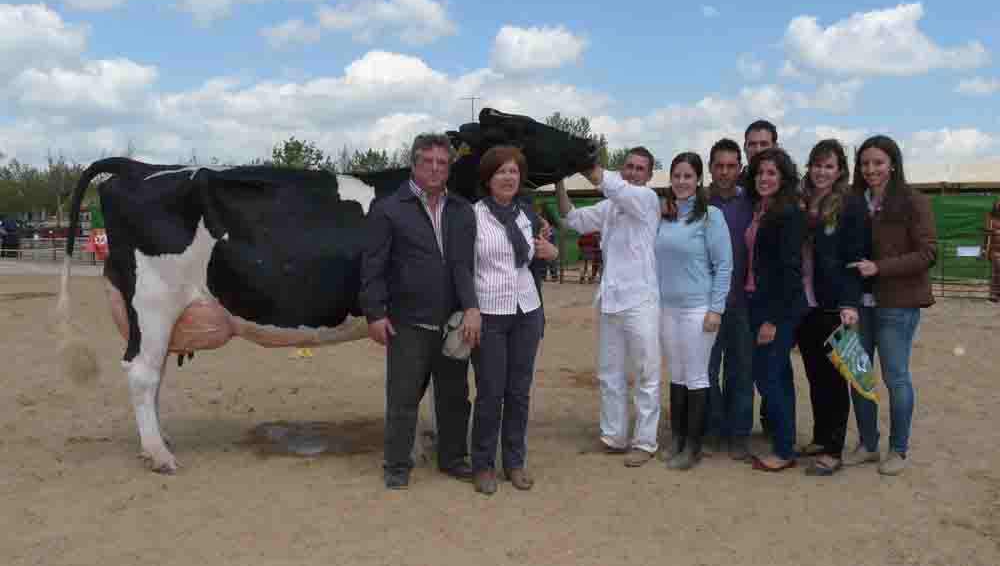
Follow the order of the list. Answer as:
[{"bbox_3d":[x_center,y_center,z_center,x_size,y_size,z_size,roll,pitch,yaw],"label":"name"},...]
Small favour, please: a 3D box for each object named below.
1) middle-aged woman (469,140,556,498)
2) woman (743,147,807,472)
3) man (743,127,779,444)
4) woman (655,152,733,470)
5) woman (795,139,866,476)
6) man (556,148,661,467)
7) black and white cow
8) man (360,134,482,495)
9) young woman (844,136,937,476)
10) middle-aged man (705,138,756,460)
[{"bbox_3d":[0.065,0.164,3.902,0.460,1.639,0.380,0,4,-7],"label":"middle-aged woman"},{"bbox_3d":[1.431,0.131,4.216,0.440,1.660,0.380,3,5,37],"label":"woman"},{"bbox_3d":[1.470,0.008,4.600,0.500,1.853,0.360,1,4,16],"label":"man"},{"bbox_3d":[1.017,0.140,4.272,0.460,1.634,0.360,1,4,19],"label":"woman"},{"bbox_3d":[1.705,0.116,4.197,0.460,1.694,0.400,2,5,30],"label":"woman"},{"bbox_3d":[0.596,0.116,4.364,0.520,1.669,0.500,2,4,24],"label":"man"},{"bbox_3d":[-0.920,-0.016,4.460,2.880,1.920,0.720,0,4,-6],"label":"black and white cow"},{"bbox_3d":[-0.389,0.128,3.962,0.600,1.703,0.420,0,4,-7],"label":"man"},{"bbox_3d":[2.026,0.103,4.196,0.480,1.719,0.420,2,5,31],"label":"young woman"},{"bbox_3d":[1.265,0.078,4.460,0.500,1.732,0.360,1,4,13],"label":"middle-aged man"}]

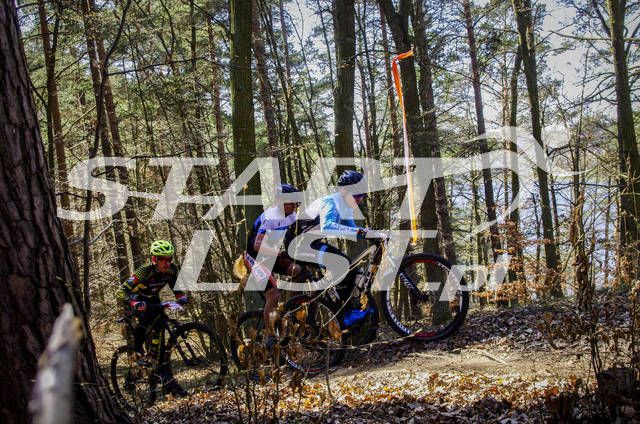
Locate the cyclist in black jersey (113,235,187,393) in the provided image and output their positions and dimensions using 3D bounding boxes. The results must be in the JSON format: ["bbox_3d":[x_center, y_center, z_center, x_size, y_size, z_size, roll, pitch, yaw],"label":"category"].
[{"bbox_3d":[-1.724,1.086,8.400,0.600,1.580,0.750,-6,3,-40],"label":"cyclist in black jersey"}]

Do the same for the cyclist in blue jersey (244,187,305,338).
[{"bbox_3d":[-0.368,0.492,7.800,0.740,1.500,0.500,-3,2,33],"label":"cyclist in blue jersey"}]

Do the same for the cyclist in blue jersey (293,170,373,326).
[{"bbox_3d":[0.126,0.318,7.100,0.740,1.360,0.500,-3,2,25],"label":"cyclist in blue jersey"}]

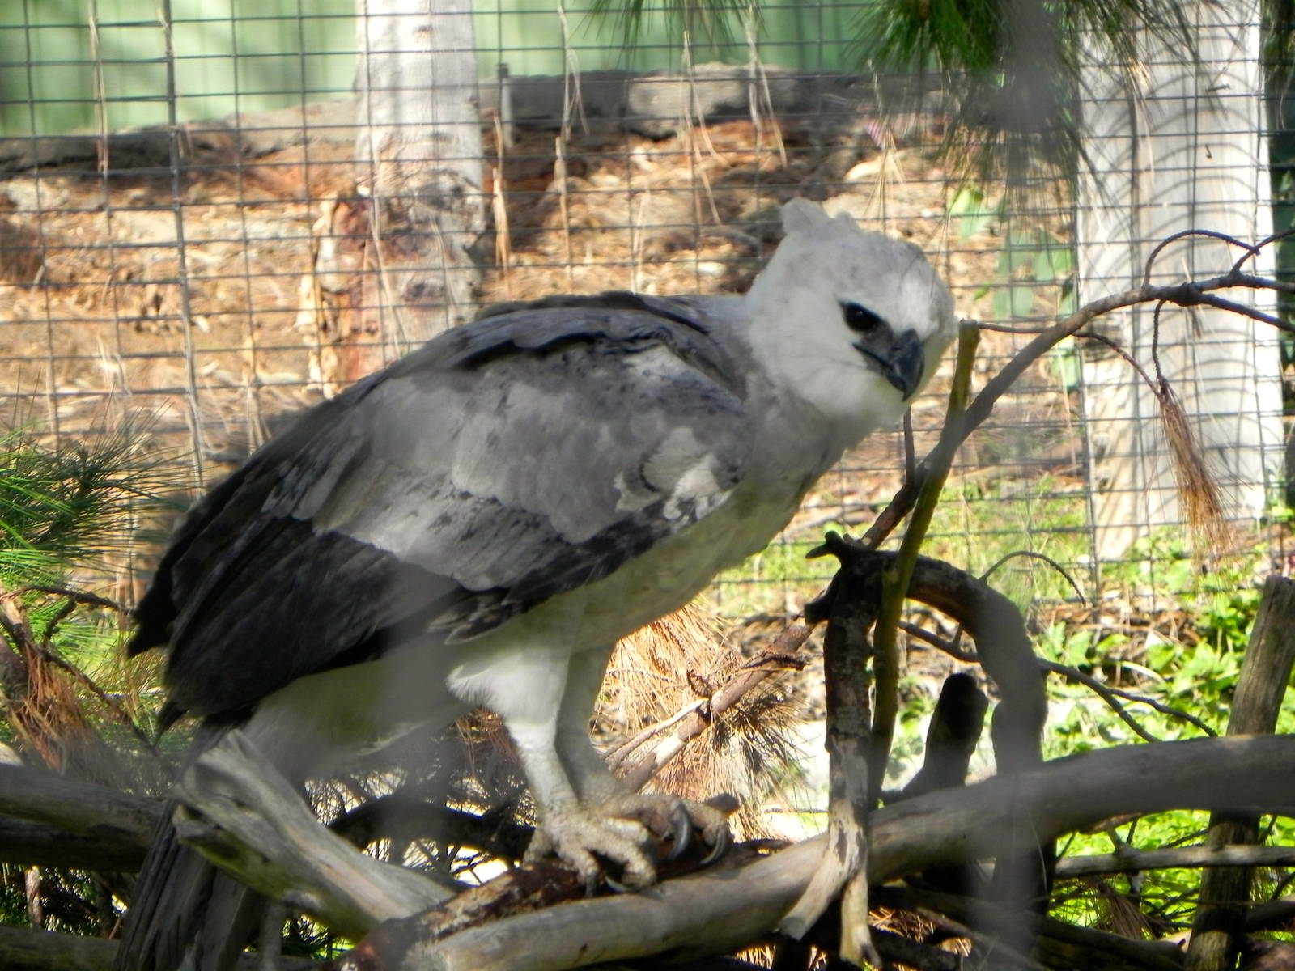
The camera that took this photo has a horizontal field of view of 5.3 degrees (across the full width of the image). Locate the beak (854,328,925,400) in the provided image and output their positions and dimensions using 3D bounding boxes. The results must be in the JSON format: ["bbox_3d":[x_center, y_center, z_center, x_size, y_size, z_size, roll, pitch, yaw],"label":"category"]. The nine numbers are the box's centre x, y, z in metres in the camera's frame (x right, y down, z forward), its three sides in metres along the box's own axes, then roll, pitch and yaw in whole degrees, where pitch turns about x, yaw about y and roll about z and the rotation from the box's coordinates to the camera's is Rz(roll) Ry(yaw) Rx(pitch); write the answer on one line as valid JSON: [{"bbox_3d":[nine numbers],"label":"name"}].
[{"bbox_3d":[0.199,-0.099,11.500,0.056,0.054,0.040,33,9,40],"label":"beak"}]

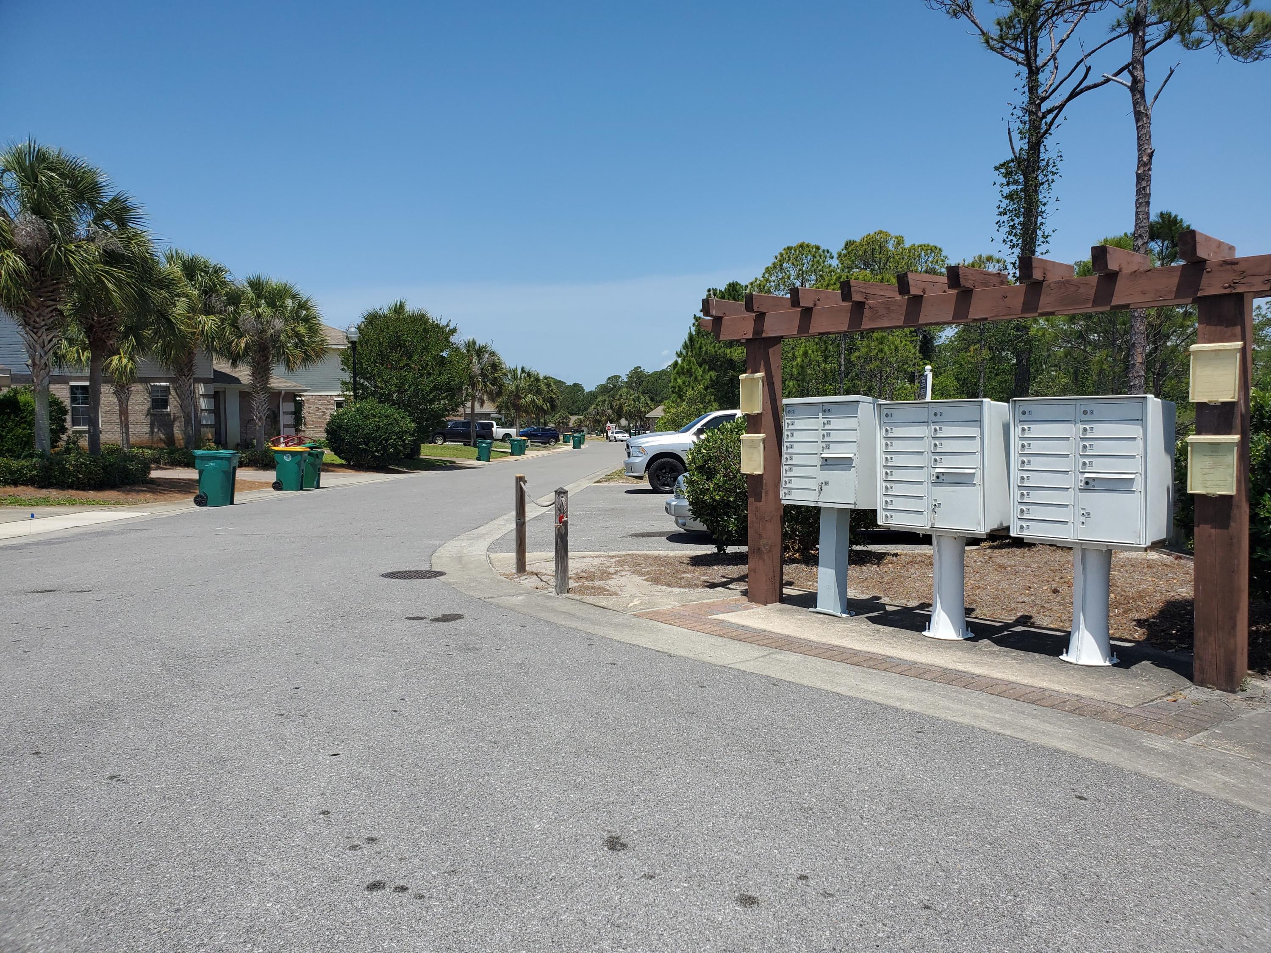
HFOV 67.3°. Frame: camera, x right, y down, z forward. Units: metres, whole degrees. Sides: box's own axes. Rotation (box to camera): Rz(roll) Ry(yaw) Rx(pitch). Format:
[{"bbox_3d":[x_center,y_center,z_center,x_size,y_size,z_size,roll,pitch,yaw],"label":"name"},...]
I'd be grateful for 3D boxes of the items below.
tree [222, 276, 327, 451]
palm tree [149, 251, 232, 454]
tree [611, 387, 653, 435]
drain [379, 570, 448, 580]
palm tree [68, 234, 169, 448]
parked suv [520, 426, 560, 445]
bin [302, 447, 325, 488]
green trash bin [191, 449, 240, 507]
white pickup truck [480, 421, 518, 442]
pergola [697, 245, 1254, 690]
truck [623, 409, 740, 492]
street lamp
[{"bbox_3d":[-12.300,-3.640,32.500,3.600,6.400,3.600,0,3,0],"label":"tree"},{"bbox_3d":[-14.118,-3.896,30.331,2.950,6.700,2.950,-1,3,0],"label":"palm tree"},{"bbox_3d":[-0.500,-7.900,120.000,4.800,6.900,4.800,0,3,0],"label":"tree"},{"bbox_3d":[-2.290,1.015,9.800,0.680,0.040,0.680,0,3,0],"label":"drain"},{"bbox_3d":[-14.000,-3.180,25.900,3.100,6.500,3.100,0,3,0],"label":"palm tree"},{"bbox_3d":[-9.200,-3.790,90.000,4.500,1.690,1.850,0,3,2],"label":"parked suv"},{"bbox_3d":[-8.771,-0.272,25.514,0.880,1.130,0.720,-1,3,-8],"label":"bin"},{"bbox_3d":[-8.410,0.040,19.100,0.820,1.120,0.690,0,3,-12],"label":"green trash bin"},{"bbox_3d":[-13.200,-3.940,84.500,5.800,1.920,2.000,0,3,2],"label":"white pickup truck"},{"bbox_3d":[2.192,-0.111,6.593,4.360,2.550,0.760,2,4,45],"label":"pergola"},{"bbox_3d":[2.557,-0.667,23.531,5.820,1.930,2.030,-1,3,-5],"label":"truck"},{"bbox_3d":[-10.544,-3.073,35.883,0.430,5.200,0.430,-1,3,0],"label":"street lamp"}]

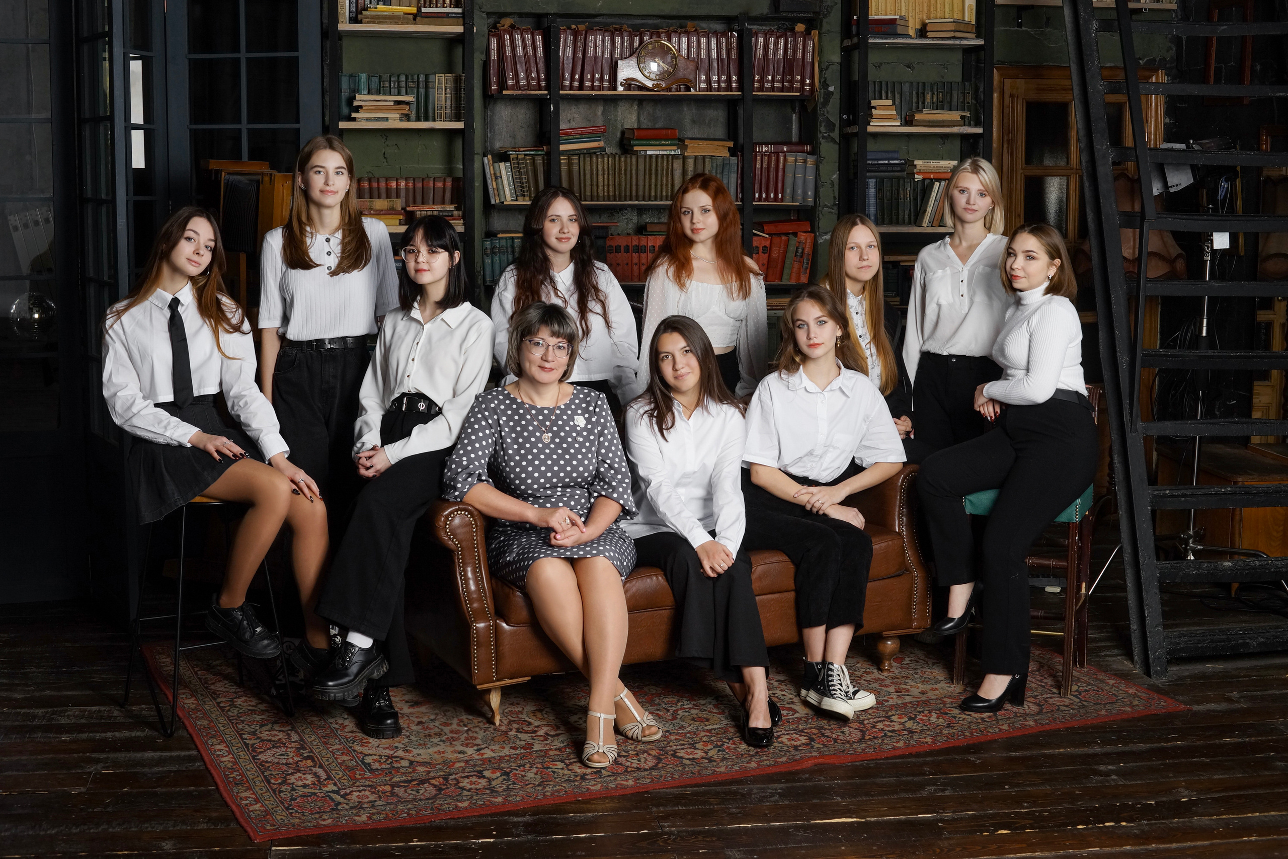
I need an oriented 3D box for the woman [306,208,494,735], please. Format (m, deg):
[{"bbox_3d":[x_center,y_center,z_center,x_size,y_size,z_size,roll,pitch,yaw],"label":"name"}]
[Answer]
[{"bbox_3d":[-0.715,0.088,5.250,0.470,1.465,0.700,3,7,20],"label":"woman"}]

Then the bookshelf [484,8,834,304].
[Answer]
[{"bbox_3d":[0.030,-0.627,8.206,1.550,2.490,0.300,-1,5,-8],"label":"bookshelf"}]

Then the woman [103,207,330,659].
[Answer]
[{"bbox_3d":[-1.275,0.021,5.262,0.490,1.335,0.600,-4,8,-30],"label":"woman"}]

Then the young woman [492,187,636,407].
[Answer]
[{"bbox_3d":[-0.290,-0.040,6.369,0.510,1.630,0.340,0,5,-5],"label":"young woman"}]

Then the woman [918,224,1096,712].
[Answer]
[{"bbox_3d":[1.140,0.102,5.628,0.640,1.470,0.460,-3,6,-33],"label":"woman"}]

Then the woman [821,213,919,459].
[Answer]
[{"bbox_3d":[0.770,-0.008,6.094,0.460,1.450,0.520,1,7,5],"label":"woman"}]

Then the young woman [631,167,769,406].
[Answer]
[{"bbox_3d":[0.195,-0.065,6.007,0.450,1.585,0.360,0,7,4],"label":"young woman"}]

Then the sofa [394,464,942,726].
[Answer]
[{"bbox_3d":[0.053,0.356,5.754,1.660,0.810,0.830,-3,8,-25],"label":"sofa"}]

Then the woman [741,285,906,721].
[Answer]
[{"bbox_3d":[0.575,0.190,5.696,0.520,1.285,0.780,-1,5,-8],"label":"woman"}]

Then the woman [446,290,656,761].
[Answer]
[{"bbox_3d":[-0.275,0.256,5.180,0.570,1.240,0.840,-1,5,-11],"label":"woman"}]

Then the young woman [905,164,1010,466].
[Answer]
[{"bbox_3d":[1.070,-0.102,6.083,0.430,1.640,0.300,2,7,14],"label":"young woman"}]

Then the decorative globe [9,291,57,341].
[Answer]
[{"bbox_3d":[-2.597,-0.481,7.600,0.205,0.205,0.205,0,5,0],"label":"decorative globe"}]

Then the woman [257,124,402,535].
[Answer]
[{"bbox_3d":[-0.975,-0.072,5.633,0.450,1.690,0.320,-1,7,-8],"label":"woman"}]

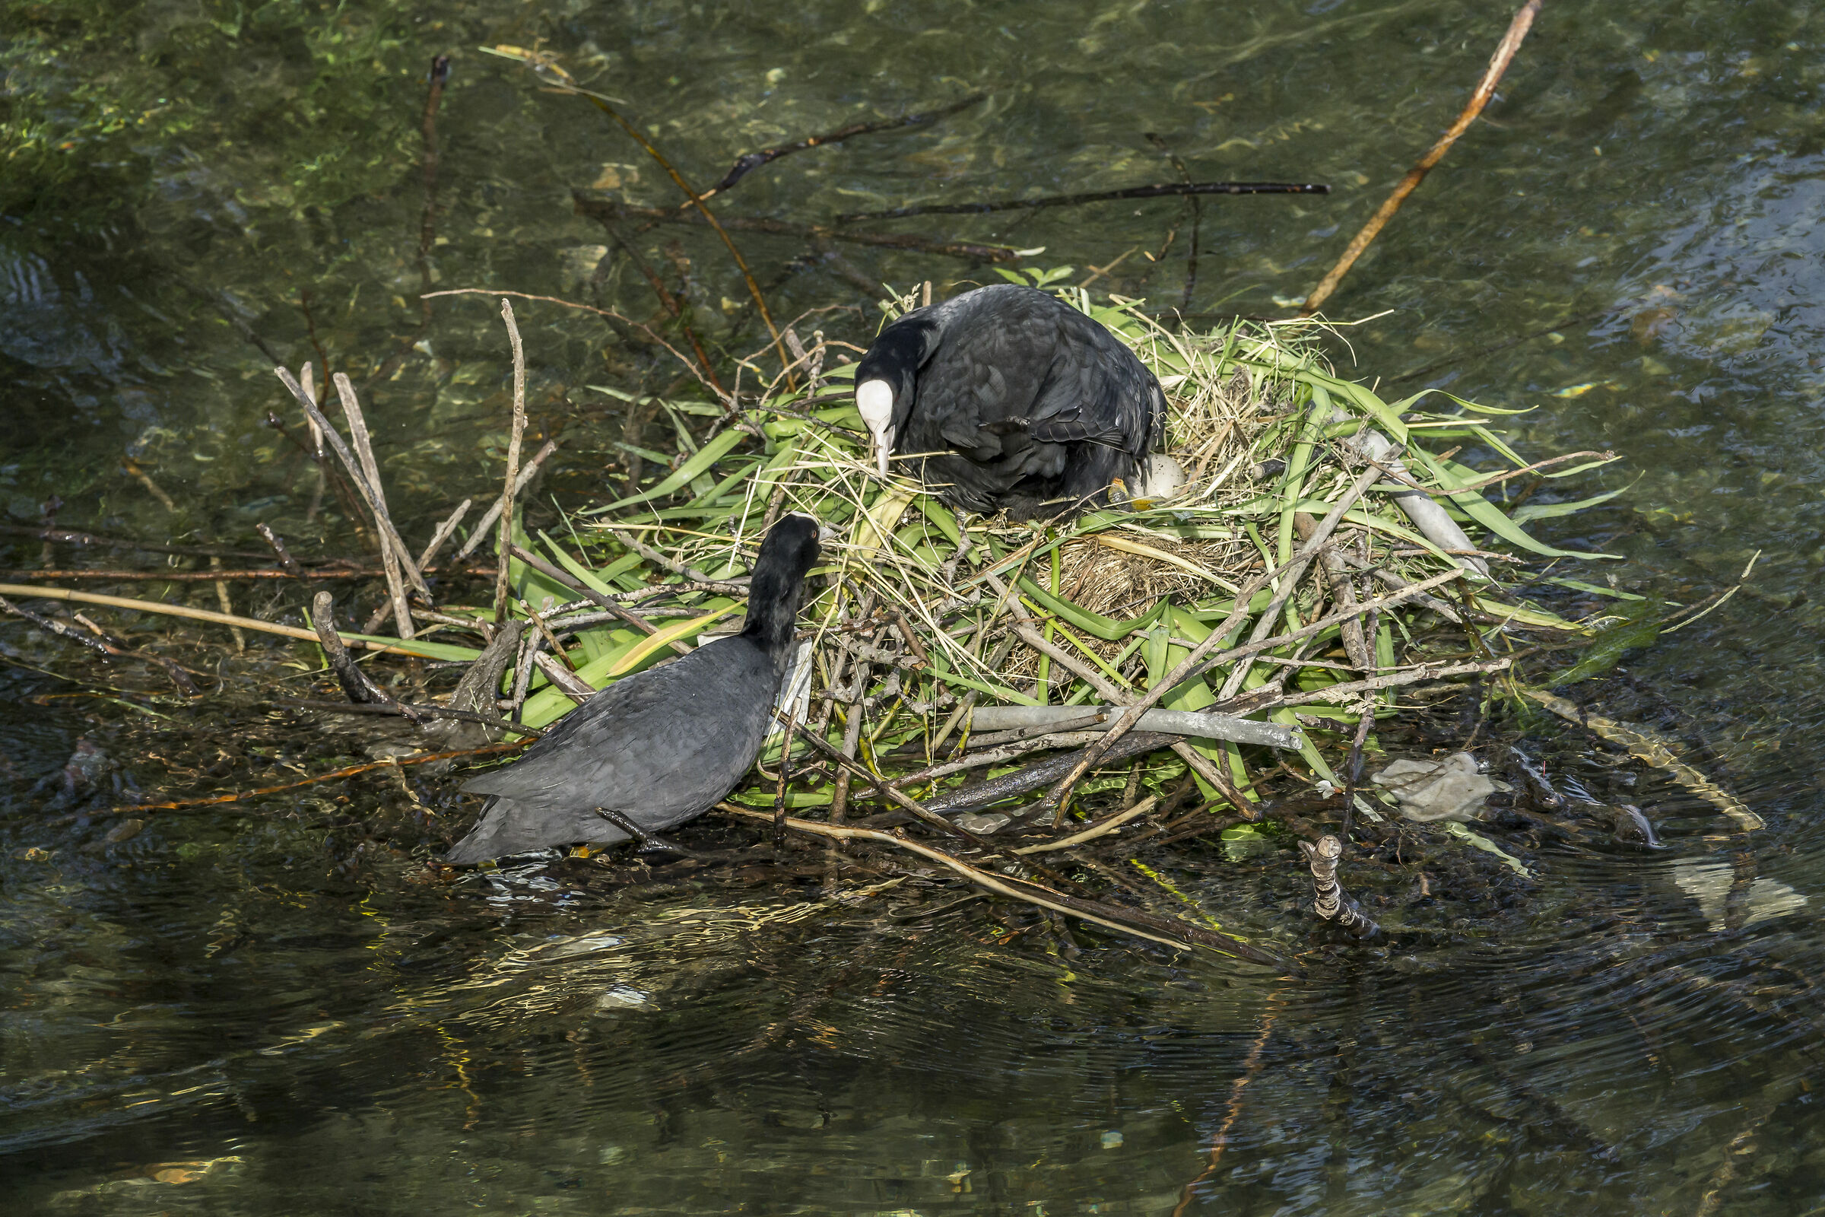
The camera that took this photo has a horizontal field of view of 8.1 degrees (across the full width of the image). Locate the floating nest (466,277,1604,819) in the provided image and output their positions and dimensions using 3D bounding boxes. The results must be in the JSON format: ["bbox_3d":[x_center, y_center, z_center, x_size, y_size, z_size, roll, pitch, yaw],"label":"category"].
[{"bbox_3d":[0.086,-0.051,9.000,0.800,0.190,0.640,0,25,0],"label":"floating nest"}]

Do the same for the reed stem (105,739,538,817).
[{"bbox_3d":[-0.405,0.116,8.855,0.293,0.012,0.014,-9,26,-14],"label":"reed stem"}]

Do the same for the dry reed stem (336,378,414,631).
[{"bbox_3d":[-0.375,-0.070,9.003,0.014,0.208,0.011,-11,25,5],"label":"dry reed stem"}]

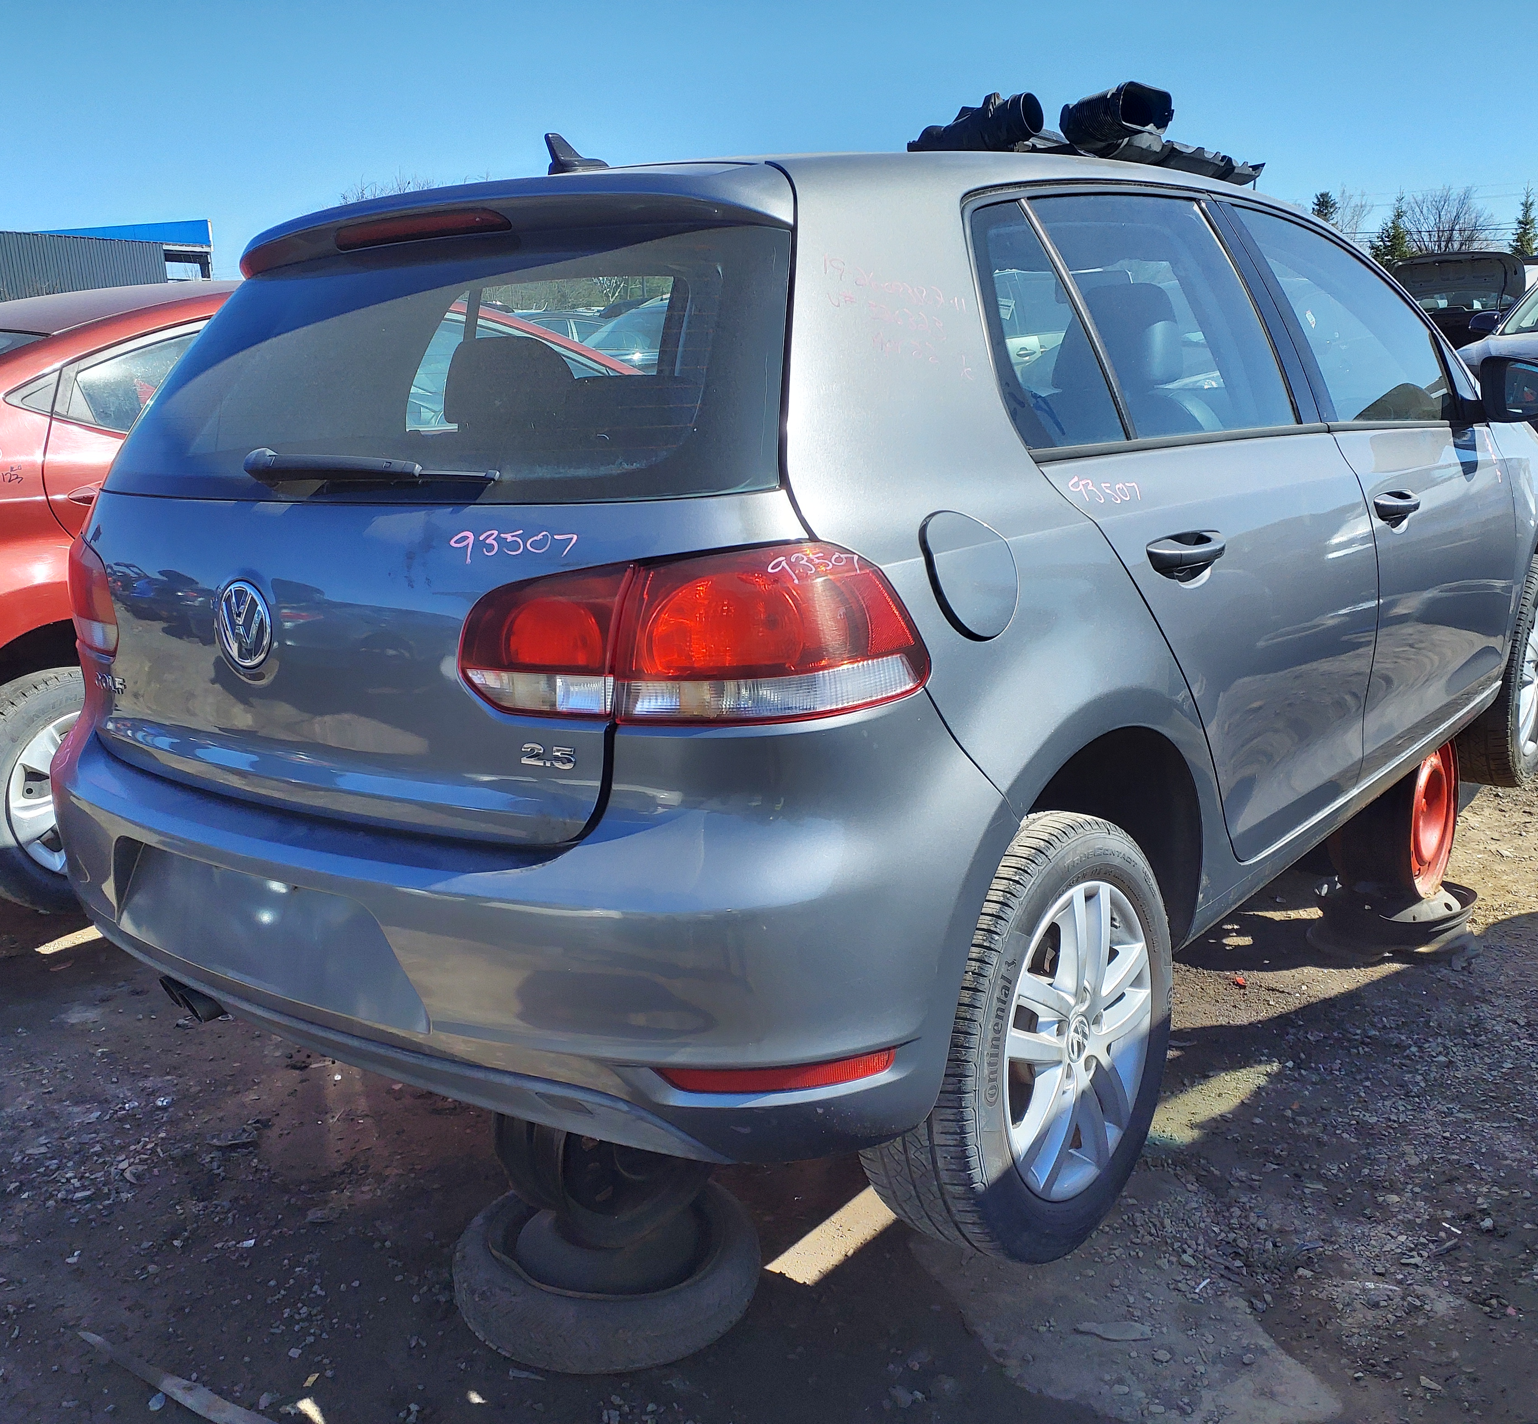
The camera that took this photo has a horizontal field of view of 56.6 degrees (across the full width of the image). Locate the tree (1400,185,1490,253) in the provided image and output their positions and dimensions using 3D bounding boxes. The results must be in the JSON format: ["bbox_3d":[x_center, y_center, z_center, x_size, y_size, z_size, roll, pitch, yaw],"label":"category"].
[{"bbox_3d":[26.116,-16.447,55.000,3.900,7.900,3.900,-3,13,0],"label":"tree"}]

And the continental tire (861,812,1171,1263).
[{"bbox_3d":[0.375,0.458,2.064,0.212,0.630,0.630,7,17,38],"label":"continental tire"}]

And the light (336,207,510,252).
[{"bbox_3d":[-0.488,-0.659,1.979,0.370,0.036,0.045,7,17,38],"label":"light"}]

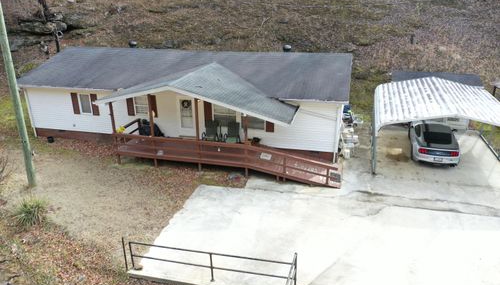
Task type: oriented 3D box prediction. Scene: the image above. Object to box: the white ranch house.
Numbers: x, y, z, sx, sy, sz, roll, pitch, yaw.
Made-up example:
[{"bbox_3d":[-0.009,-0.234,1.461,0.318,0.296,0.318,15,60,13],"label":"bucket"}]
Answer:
[{"bbox_3d":[-3.315,-2.779,21.903,17.230,4.470,10.730,4,22,13],"label":"white ranch house"}]

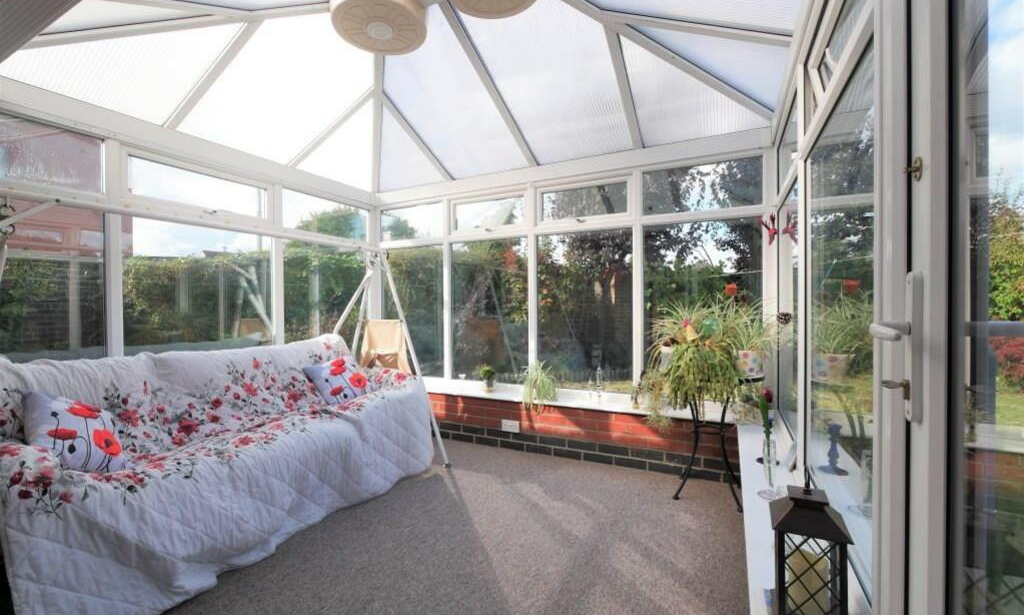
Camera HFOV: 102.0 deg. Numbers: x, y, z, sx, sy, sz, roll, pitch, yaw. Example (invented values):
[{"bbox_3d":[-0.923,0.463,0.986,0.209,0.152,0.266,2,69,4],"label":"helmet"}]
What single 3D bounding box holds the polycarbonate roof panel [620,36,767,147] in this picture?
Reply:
[{"bbox_3d":[1.105,-1.301,2.413,0.805,0.035,0.895,0,-22,25],"label":"polycarbonate roof panel"}]

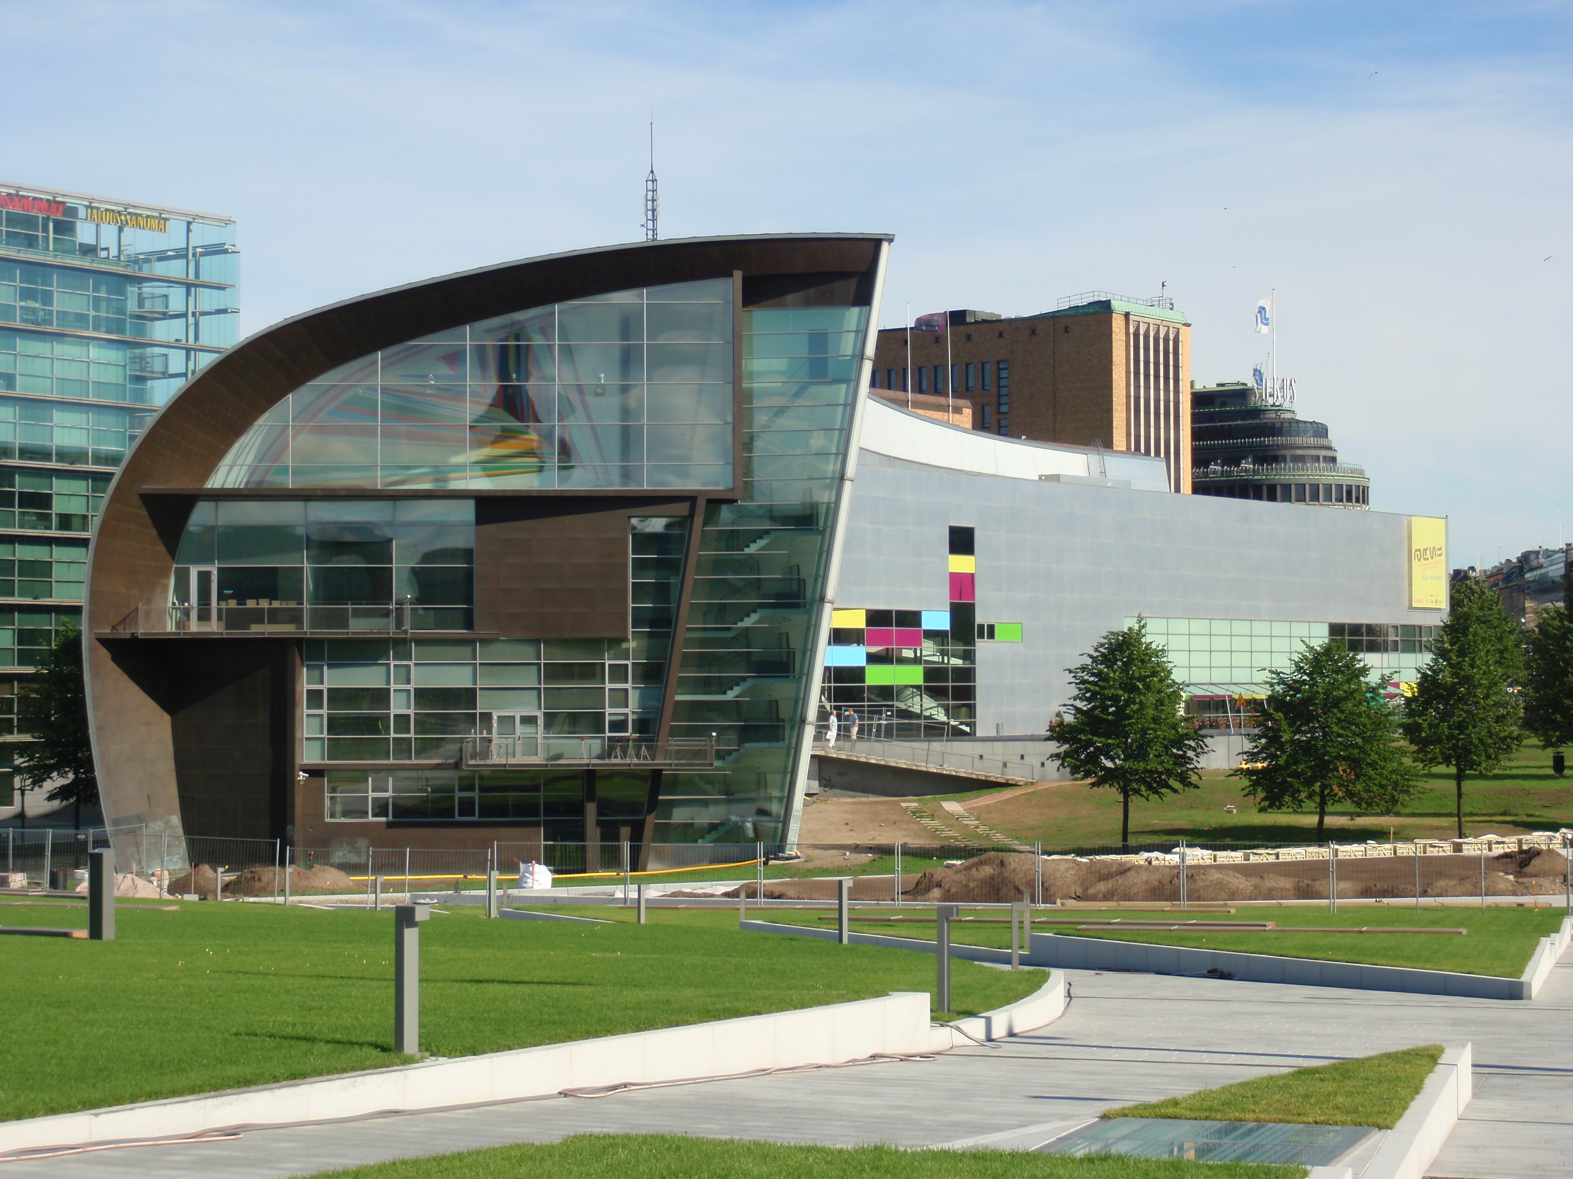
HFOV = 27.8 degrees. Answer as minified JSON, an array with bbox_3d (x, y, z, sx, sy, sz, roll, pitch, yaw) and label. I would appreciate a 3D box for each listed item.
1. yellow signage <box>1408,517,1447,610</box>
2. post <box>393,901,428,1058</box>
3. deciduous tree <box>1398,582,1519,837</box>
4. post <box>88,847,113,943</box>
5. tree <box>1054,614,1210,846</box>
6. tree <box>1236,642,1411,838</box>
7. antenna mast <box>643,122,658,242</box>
[{"bbox_3d":[39.930,-1.622,198.000,0.250,5.750,4.700,-2,-3,39],"label":"yellow signage"},{"bbox_3d":[-2.672,2.791,22.700,0.170,1.050,0.190,-1,-2,26],"label":"post"},{"bbox_3d":[25.687,4.464,121.000,4.600,9.900,4.600,-1,-2,12],"label":"deciduous tree"},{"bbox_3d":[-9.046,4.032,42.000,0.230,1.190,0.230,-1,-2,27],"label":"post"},{"bbox_3d":[12.827,5.402,119.000,5.700,8.600,5.600,0,-2,6],"label":"tree"},{"bbox_3d":[20.329,5.726,120.000,6.400,7.600,6.100,-1,-2,10],"label":"tree"},{"bbox_3d":[-5.436,-16.275,127.000,0.600,4.900,0.600,0,-2,0],"label":"antenna mast"}]

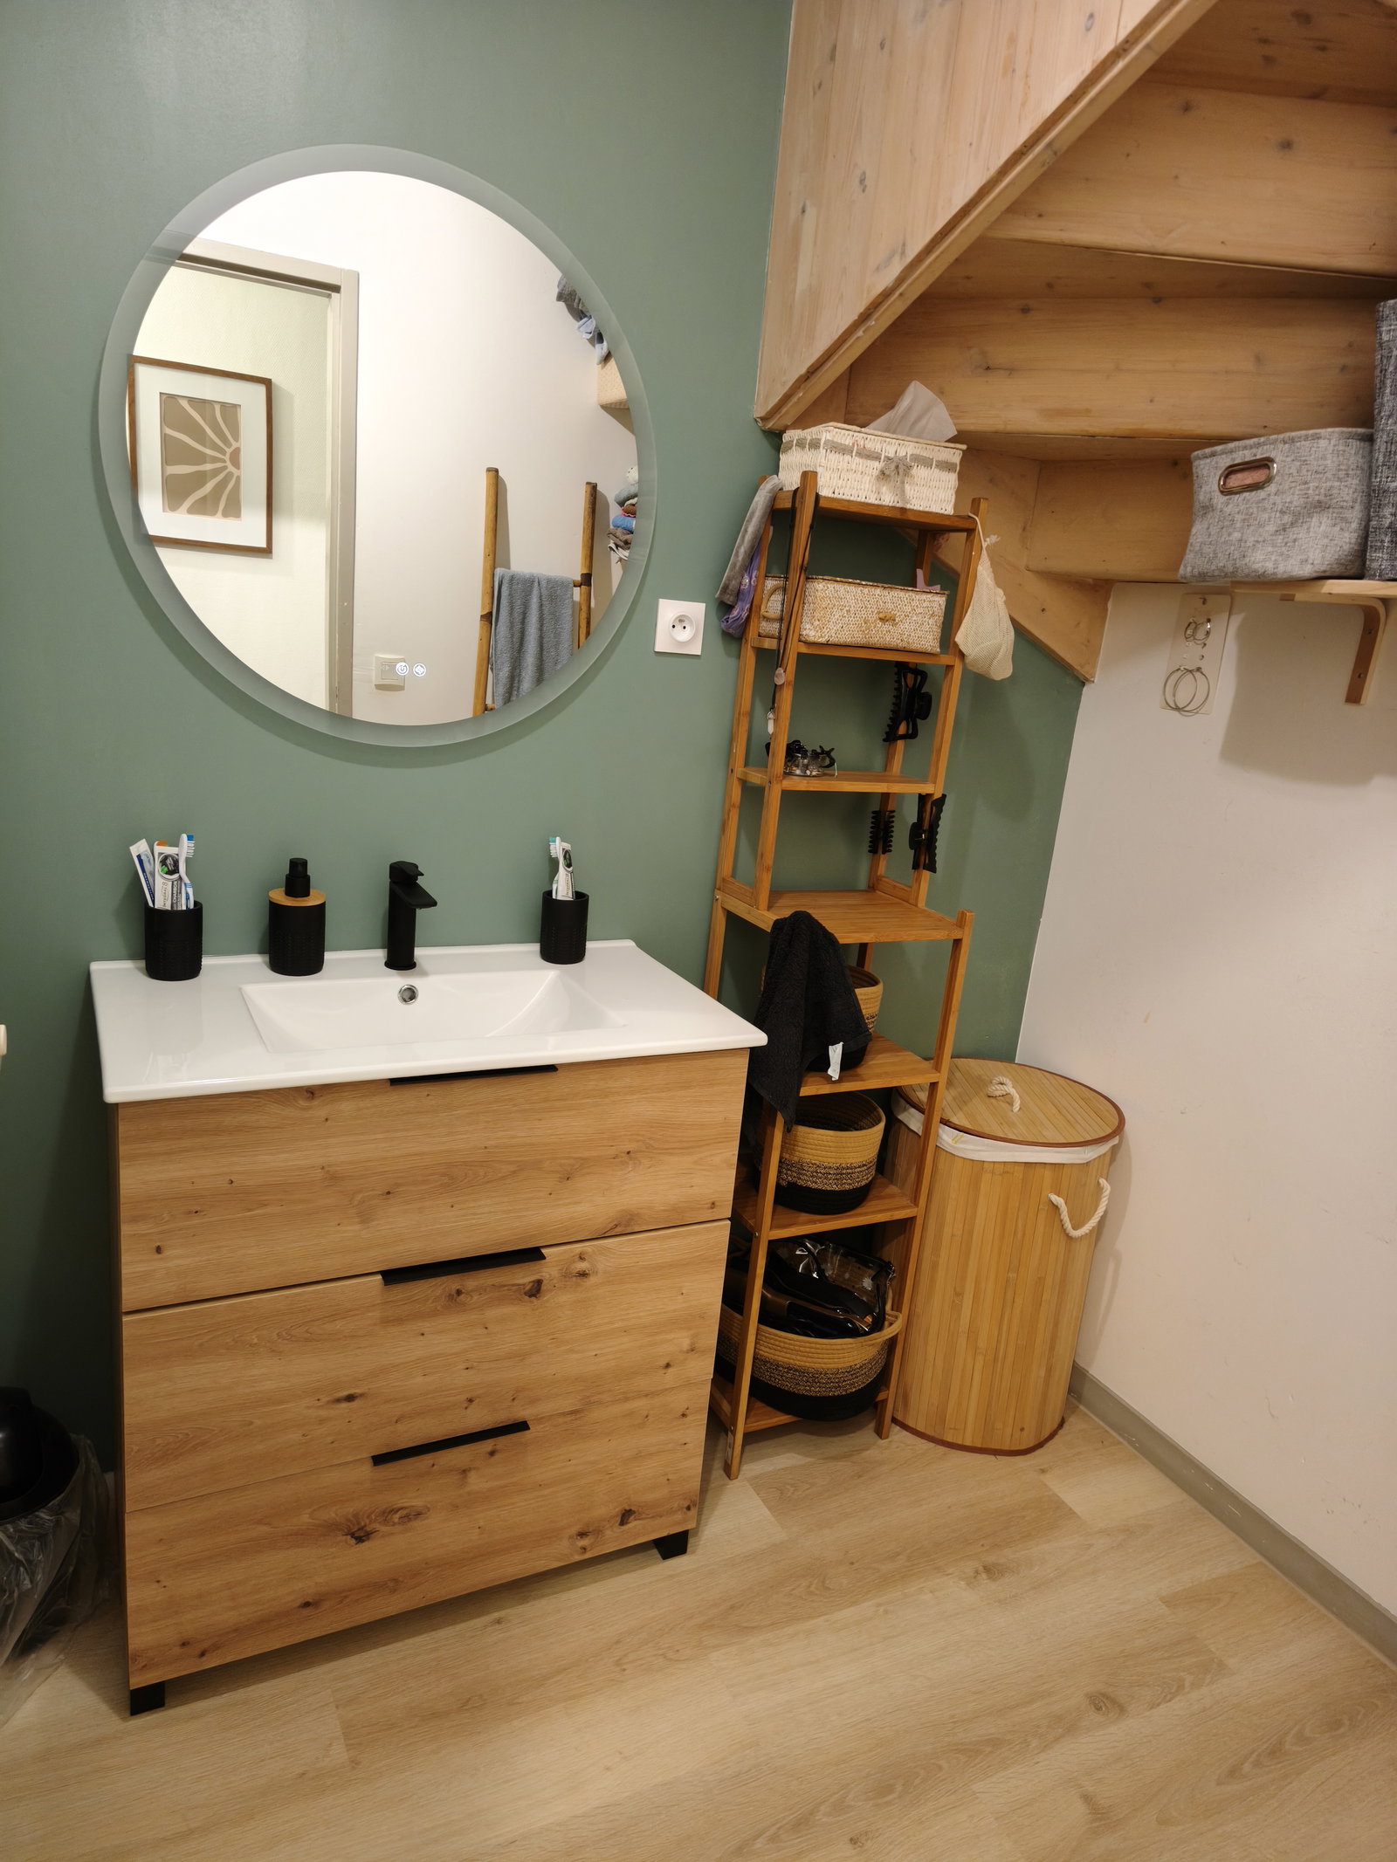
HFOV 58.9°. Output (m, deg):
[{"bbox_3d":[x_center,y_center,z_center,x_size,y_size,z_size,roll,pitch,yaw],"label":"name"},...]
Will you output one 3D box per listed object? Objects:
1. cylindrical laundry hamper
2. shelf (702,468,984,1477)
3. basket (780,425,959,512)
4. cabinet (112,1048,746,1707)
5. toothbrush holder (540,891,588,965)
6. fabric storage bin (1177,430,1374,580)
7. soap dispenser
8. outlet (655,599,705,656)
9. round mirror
[{"bbox_3d":[0.540,0.601,2.351,0.405,0.615,0.405,6,15,-1],"label":"cylindrical laundry hamper"},{"bbox_3d":[0.222,0.110,2.090,0.327,1.629,0.273,-2,17,-28],"label":"shelf"},{"bbox_3d":[0.266,-0.712,1.920,0.247,0.102,0.142,-1,16,-25],"label":"basket"},{"bbox_3d":[-0.417,0.525,1.817,0.794,0.842,0.424,-2,17,-28],"label":"cabinet"},{"bbox_3d":[-0.210,-0.005,1.937,0.073,0.100,0.073,-2,17,-28],"label":"toothbrush holder"},{"bbox_3d":[0.895,-0.579,1.752,0.240,0.182,0.320,-1,16,-23],"label":"fabric storage bin"},{"bbox_3d":[-0.567,-0.023,1.749,0.075,0.160,0.076,0,16,-21],"label":"soap dispenser"},{"bbox_3d":[-0.029,-0.476,1.944,0.080,0.080,0.012,-2,17,-28],"label":"outlet"},{"bbox_3d":[-0.400,-0.633,1.681,0.743,0.743,0.035,-2,17,-28],"label":"round mirror"}]

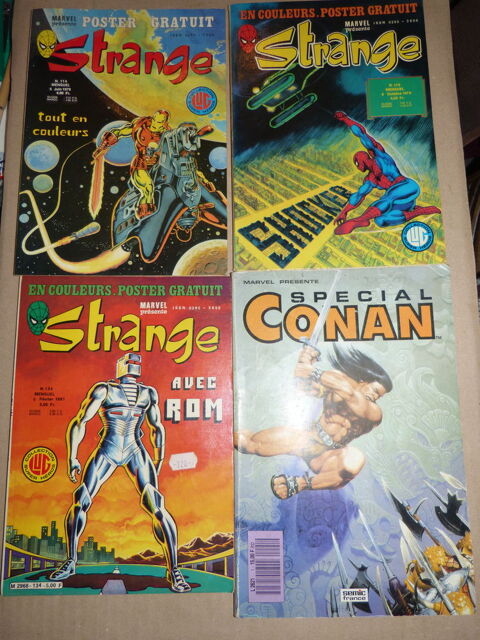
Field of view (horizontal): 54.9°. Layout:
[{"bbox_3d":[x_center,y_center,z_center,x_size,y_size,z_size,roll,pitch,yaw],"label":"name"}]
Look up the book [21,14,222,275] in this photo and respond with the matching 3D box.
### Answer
[{"bbox_3d":[-0.100,-0.162,0.412,0.180,0.006,0.253,0,82,0],"label":"book"}]

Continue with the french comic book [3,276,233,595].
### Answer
[{"bbox_3d":[-0.095,0.088,0.378,0.180,0.006,0.253,0,82,0],"label":"french comic book"}]

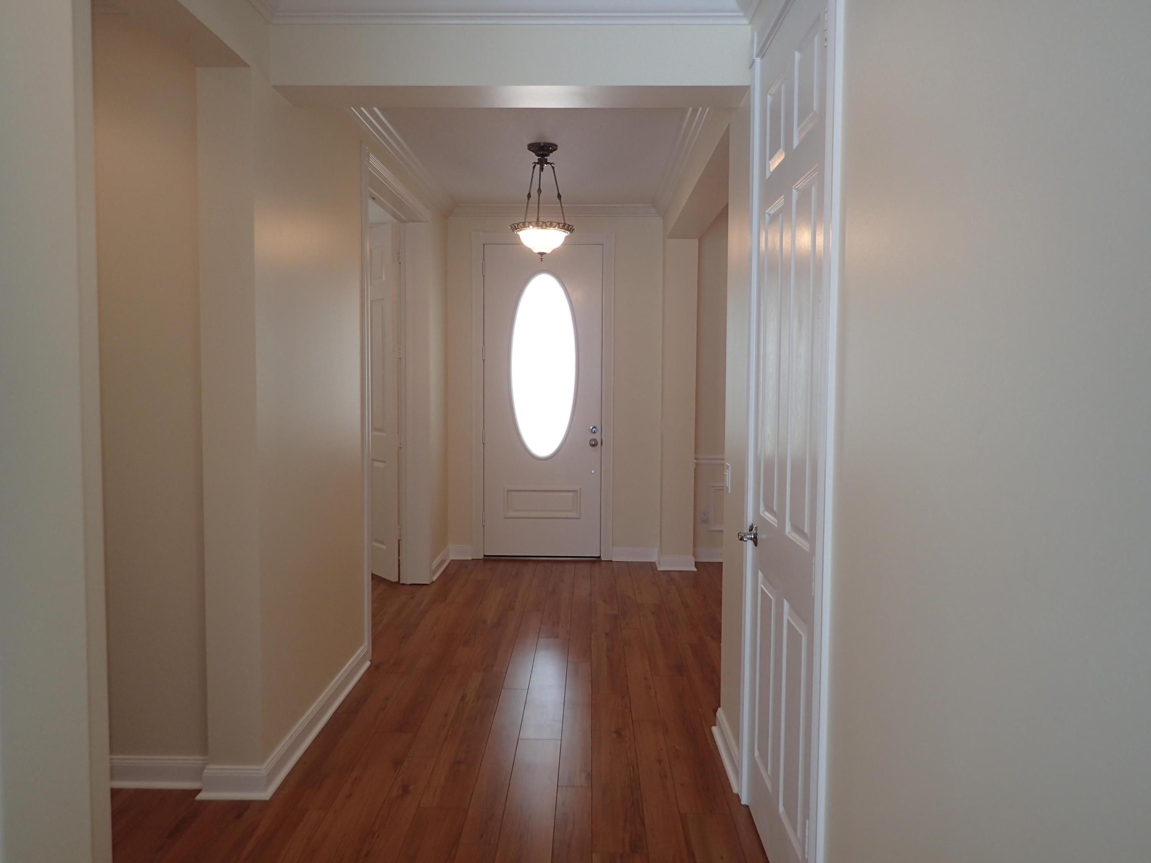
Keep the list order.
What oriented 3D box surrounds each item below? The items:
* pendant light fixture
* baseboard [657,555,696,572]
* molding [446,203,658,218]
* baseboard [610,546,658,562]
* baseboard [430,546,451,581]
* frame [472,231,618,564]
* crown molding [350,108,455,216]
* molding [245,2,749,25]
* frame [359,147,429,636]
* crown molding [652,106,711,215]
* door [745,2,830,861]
[{"bbox_3d":[-0.188,-1.287,4.701,0.380,0.640,0.380,0,4,1],"label":"pendant light fixture"},{"bbox_3d":[0.748,0.970,6.118,0.278,0.113,0.030,0,4,1],"label":"baseboard"},{"bbox_3d":[-0.149,-1.657,6.242,1.620,0.105,0.085,0,4,1],"label":"molding"},{"bbox_3d":[0.463,0.949,6.428,0.349,0.113,0.028,0,4,1],"label":"baseboard"},{"bbox_3d":[-0.980,0.962,6.105,0.026,0.113,0.705,0,4,1],"label":"baseboard"},{"bbox_3d":[-0.254,-0.260,6.417,1.102,2.519,0.130,0,4,1],"label":"frame"},{"bbox_3d":[-0.945,-1.566,4.779,0.085,0.105,3.045,0,4,1],"label":"crown molding"},{"bbox_3d":[-0.214,-1.433,2.785,1.630,0.105,0.085,0,4,1],"label":"molding"},{"bbox_3d":[-1.093,-0.160,4.809,0.220,2.518,1.740,0,4,1],"label":"frame"},{"bbox_3d":[0.592,-1.556,4.753,0.085,0.105,3.045,0,4,1],"label":"crown molding"},{"bbox_3d":[0.594,0.056,2.329,0.040,2.405,0.760,0,4,1],"label":"door"}]

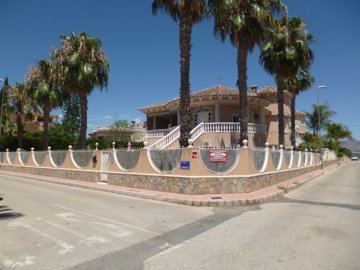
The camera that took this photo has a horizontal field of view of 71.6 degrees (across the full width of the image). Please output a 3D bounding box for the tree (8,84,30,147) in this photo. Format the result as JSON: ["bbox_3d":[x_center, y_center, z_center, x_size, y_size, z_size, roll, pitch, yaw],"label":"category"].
[{"bbox_3d":[-16.193,-0.845,25.164,2.400,8.880,2.400,0,-5,0],"label":"tree"}]

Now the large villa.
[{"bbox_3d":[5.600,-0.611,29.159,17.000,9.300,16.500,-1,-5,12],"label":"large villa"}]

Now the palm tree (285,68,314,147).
[{"bbox_3d":[11.492,-1.514,24.519,2.920,10.100,2.920,0,-5,0],"label":"palm tree"}]

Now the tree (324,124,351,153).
[{"bbox_3d":[32.893,1.736,52.042,5.420,8.330,5.420,0,-5,0],"label":"tree"}]

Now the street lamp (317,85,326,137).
[{"bbox_3d":[17.431,-1.002,30.457,1.150,10.300,0.300,-4,-6,37],"label":"street lamp"}]

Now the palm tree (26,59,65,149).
[{"bbox_3d":[-11.603,-1.687,21.523,3.240,9.940,3.240,0,-5,0],"label":"palm tree"}]

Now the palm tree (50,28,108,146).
[{"bbox_3d":[-7.154,-2.323,17.864,3.950,10.580,3.950,0,-5,0],"label":"palm tree"}]

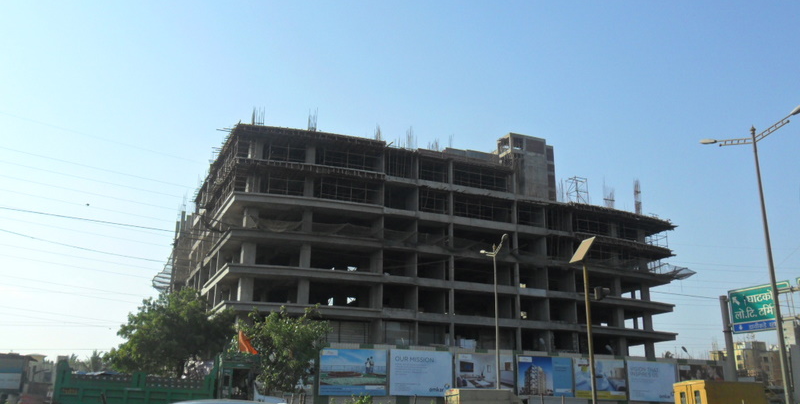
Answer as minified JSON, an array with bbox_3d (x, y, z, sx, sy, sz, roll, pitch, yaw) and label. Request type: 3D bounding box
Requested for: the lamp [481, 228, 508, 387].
[{"bbox_3d":[5.278,7.535,40.038,0.450,11.030,4.400,4,-17,-12],"label":"lamp"}]

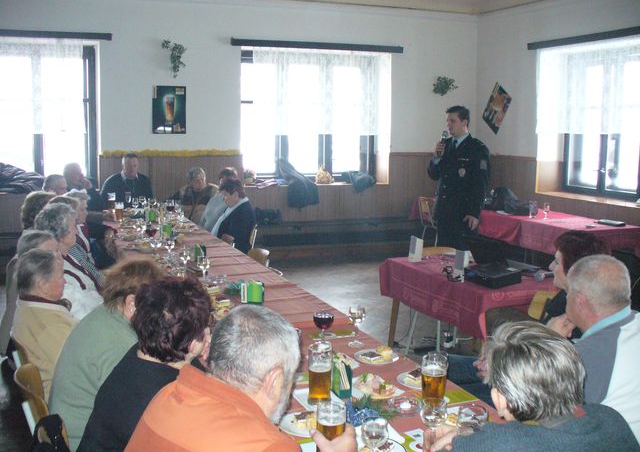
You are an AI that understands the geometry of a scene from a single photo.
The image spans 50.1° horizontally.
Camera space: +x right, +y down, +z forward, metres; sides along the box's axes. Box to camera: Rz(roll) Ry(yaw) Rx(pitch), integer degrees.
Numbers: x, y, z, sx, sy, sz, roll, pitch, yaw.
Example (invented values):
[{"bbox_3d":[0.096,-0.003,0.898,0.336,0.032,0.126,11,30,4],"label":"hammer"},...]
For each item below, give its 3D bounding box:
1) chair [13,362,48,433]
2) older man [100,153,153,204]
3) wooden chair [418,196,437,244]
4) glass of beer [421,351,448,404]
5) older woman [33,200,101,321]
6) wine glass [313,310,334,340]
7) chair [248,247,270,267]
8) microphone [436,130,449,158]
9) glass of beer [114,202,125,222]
[{"bbox_3d":[-0.754,0.890,2.445,0.500,0.800,0.420,-6,11,-36],"label":"chair"},{"bbox_3d":[-2.020,-0.101,7.406,0.580,1.350,0.780,-3,9,-20],"label":"older man"},{"bbox_3d":[1.394,0.061,7.952,0.480,0.800,0.420,-3,10,-21],"label":"wooden chair"},{"bbox_3d":[0.376,0.510,2.221,0.088,0.170,0.088,0,9,0],"label":"glass of beer"},{"bbox_3d":[-1.176,0.499,3.543,0.700,1.240,0.500,-4,10,-27],"label":"older woman"},{"bbox_3d":[0.011,0.422,2.749,0.082,0.150,0.082,1,9,0],"label":"wine glass"},{"bbox_3d":[-0.612,0.564,4.843,0.500,0.810,0.430,-5,10,-34],"label":"chair"},{"bbox_3d":[0.960,-0.639,5.360,0.050,0.250,0.050,21,-6,-39],"label":"microphone"},{"bbox_3d":[-1.844,-0.133,6.274,0.080,0.175,0.080,-3,9,-21],"label":"glass of beer"}]

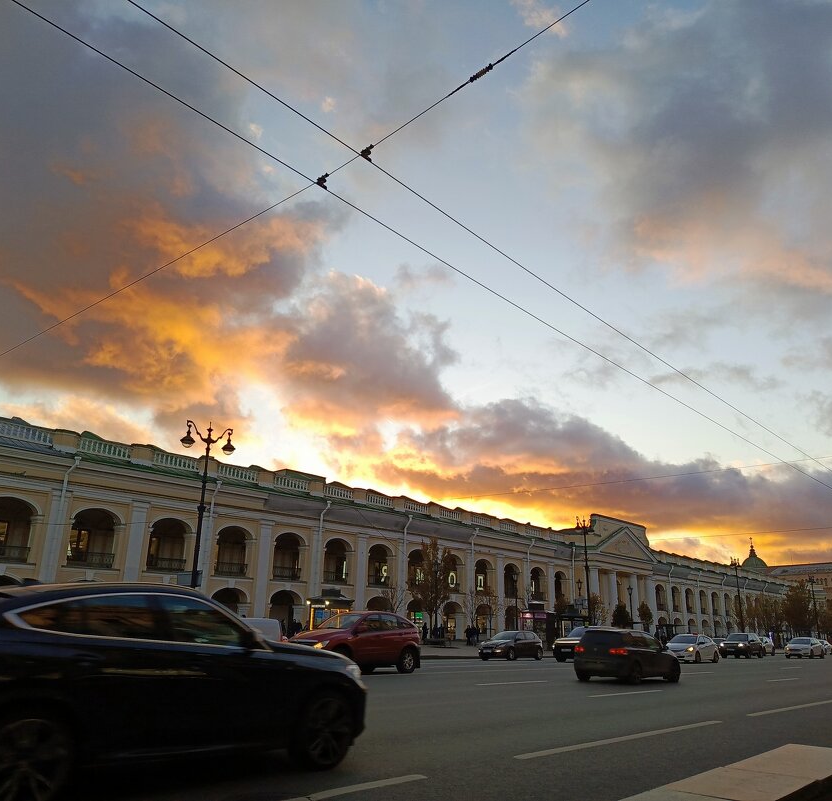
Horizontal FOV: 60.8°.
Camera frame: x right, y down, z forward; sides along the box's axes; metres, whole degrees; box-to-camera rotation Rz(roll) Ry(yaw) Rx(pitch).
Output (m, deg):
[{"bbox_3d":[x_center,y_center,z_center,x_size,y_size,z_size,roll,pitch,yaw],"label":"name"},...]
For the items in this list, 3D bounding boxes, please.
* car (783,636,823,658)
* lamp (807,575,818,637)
[{"bbox_3d":[29.515,18.812,53.901,1.808,1.483,4.503,-15,-24,41],"label":"car"},{"bbox_3d":[52.720,27.924,93.338,0.620,9.750,2.600,-15,-24,40],"label":"lamp"}]

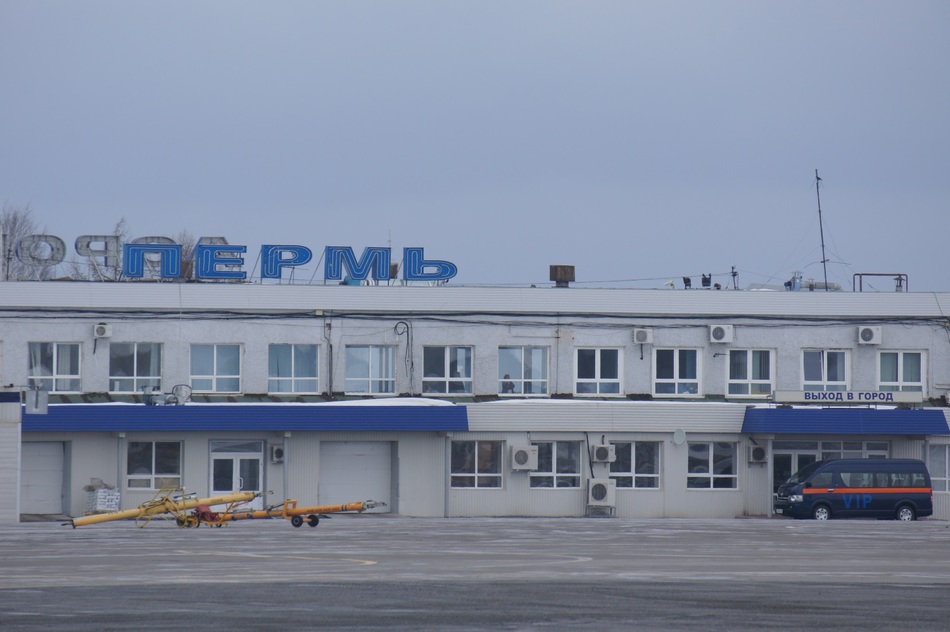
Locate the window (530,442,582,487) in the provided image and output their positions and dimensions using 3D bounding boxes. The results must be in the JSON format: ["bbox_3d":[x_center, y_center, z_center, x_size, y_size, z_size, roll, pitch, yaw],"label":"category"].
[{"bbox_3d":[2.853,5.261,293.693,1.900,1.710,0.150,1,-1,-21],"label":"window"}]

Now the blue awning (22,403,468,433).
[{"bbox_3d":[-7.975,3.546,286.687,16.519,0.913,0.800,1,-1,-23],"label":"blue awning"}]

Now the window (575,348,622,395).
[{"bbox_3d":[4.597,2.059,305.482,1.930,1.820,0.150,1,-1,-20],"label":"window"}]

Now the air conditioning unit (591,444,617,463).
[{"bbox_3d":[4.521,4.850,292.175,0.796,0.591,0.280,1,-1,-23],"label":"air conditioning unit"}]

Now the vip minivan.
[{"bbox_3d":[13.353,6.179,292.885,5.380,2.285,1.880,1,-1,-22],"label":"vip minivan"}]

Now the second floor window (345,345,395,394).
[{"bbox_3d":[-3.768,1.921,296.658,1.900,1.780,0.150,1,-1,-21],"label":"second floor window"}]

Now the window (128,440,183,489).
[{"bbox_3d":[-11.115,5.179,288.332,1.980,1.680,0.150,1,-1,-21],"label":"window"}]

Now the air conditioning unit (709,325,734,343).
[{"bbox_3d":[8.795,0.642,297.508,0.867,0.616,0.300,1,-1,-23],"label":"air conditioning unit"}]

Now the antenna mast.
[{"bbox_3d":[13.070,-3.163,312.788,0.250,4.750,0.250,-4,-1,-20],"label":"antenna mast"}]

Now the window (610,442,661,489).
[{"bbox_3d":[5.620,5.283,292.985,1.931,1.657,0.120,1,-1,-23],"label":"window"}]

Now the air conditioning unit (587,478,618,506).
[{"bbox_3d":[4.483,6.246,293.937,0.970,0.950,0.350,1,-1,-21],"label":"air conditioning unit"}]

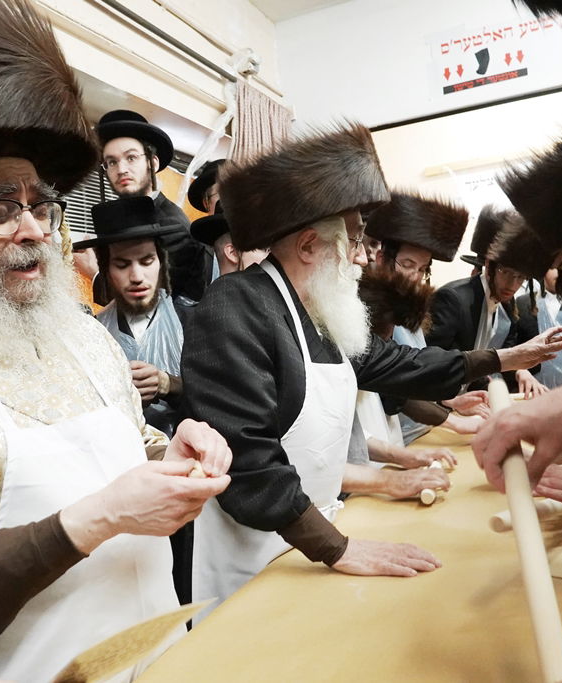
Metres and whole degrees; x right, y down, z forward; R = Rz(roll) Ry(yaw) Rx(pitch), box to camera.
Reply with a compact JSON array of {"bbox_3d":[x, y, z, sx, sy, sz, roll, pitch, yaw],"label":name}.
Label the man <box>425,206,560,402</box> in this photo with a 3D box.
[{"bbox_3d":[0.940,0.310,2.980,0.540,1.720,0.550,-5,2,-25],"label":"man"}]

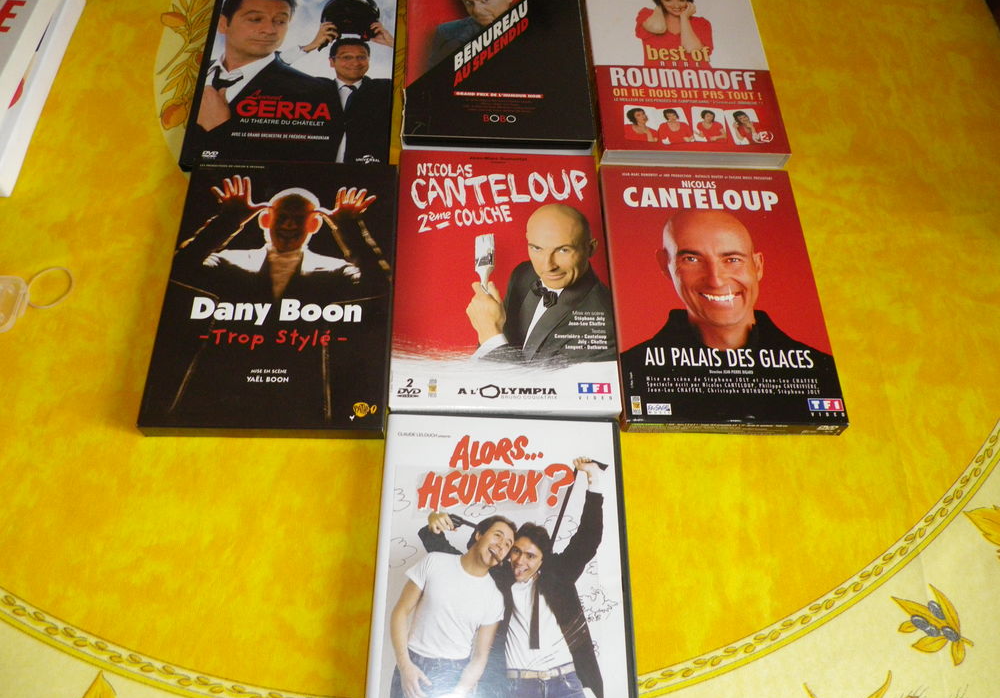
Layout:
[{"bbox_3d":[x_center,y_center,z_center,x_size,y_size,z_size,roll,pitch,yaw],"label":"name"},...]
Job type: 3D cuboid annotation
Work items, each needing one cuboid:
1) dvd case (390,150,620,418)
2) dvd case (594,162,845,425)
[{"bbox_3d":[0.001,-0.046,0.523,0.136,0.015,0.193,1,61,-4],"label":"dvd case"},{"bbox_3d":[0.139,-0.038,0.530,0.136,0.015,0.193,1,61,-4],"label":"dvd case"}]

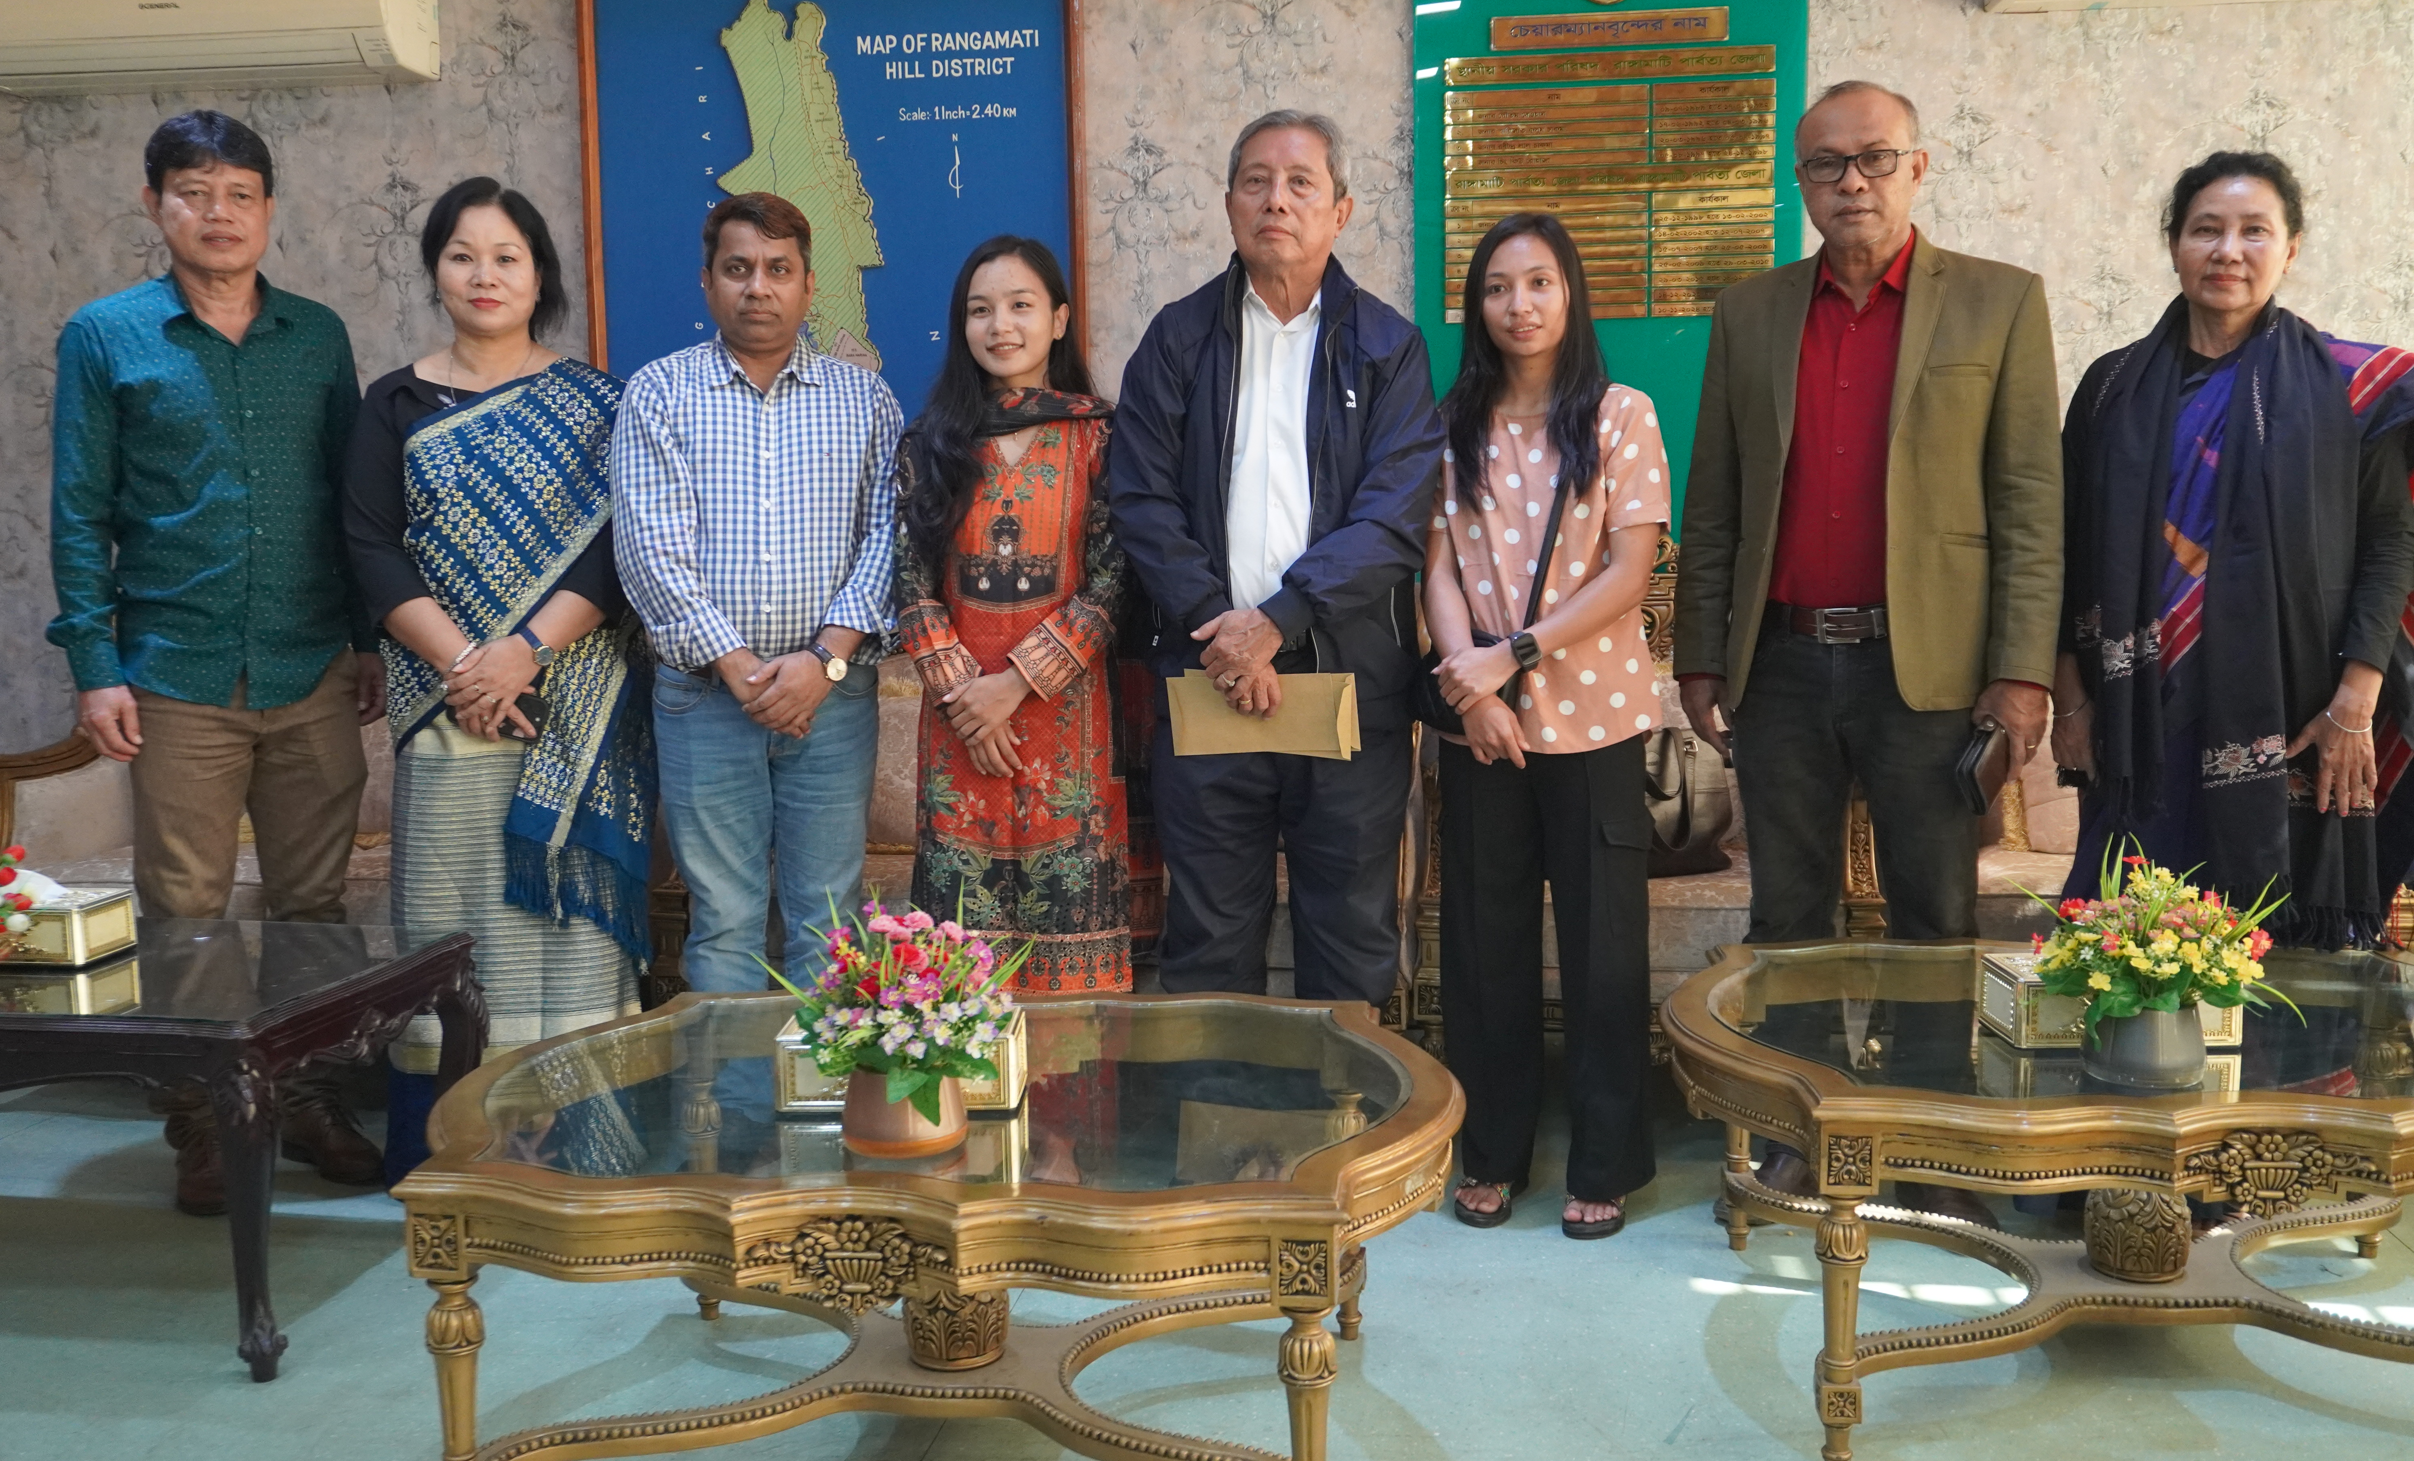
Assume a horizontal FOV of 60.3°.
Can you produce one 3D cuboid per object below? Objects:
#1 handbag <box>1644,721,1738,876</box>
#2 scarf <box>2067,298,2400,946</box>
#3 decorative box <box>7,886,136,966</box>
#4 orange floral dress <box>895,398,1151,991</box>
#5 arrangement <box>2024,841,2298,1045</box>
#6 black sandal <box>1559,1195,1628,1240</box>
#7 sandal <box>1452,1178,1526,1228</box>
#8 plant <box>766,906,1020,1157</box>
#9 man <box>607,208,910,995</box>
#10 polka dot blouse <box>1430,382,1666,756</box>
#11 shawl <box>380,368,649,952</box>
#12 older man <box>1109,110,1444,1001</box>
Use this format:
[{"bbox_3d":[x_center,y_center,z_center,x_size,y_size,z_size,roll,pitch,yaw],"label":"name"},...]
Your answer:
[{"bbox_3d":[0.802,0.114,3.732,0.290,0.265,0.140,0,7,6],"label":"handbag"},{"bbox_3d":[1.500,-0.156,3.056,0.440,0.943,0.300,1,7,16],"label":"scarf"},{"bbox_3d":[-1.716,0.289,3.036,0.260,0.087,0.130,0,7,11],"label":"decorative box"},{"bbox_3d":[-0.277,-0.042,3.135,0.386,0.906,0.270,-1,7,-1],"label":"orange floral dress"},{"bbox_3d":[1.095,0.237,2.390,0.286,0.212,0.245,0,7,6],"label":"arrangement"},{"bbox_3d":[0.583,0.704,3.184,0.098,0.070,0.235,-1,7,3],"label":"black sandal"},{"bbox_3d":[0.445,0.706,3.249,0.095,0.075,0.240,1,7,17],"label":"sandal"},{"bbox_3d":[-0.338,0.314,2.248,0.280,0.260,0.260,0,7,6],"label":"plant"},{"bbox_3d":[-0.695,-0.040,3.278,0.460,1.584,0.340,-1,7,-3],"label":"man"},{"bbox_3d":[0.519,-0.248,3.134,0.370,0.555,0.250,1,7,14],"label":"polka dot blouse"},{"bbox_3d":[-1.065,-0.101,3.208,0.419,0.932,0.290,-2,7,-7],"label":"shawl"},{"bbox_3d":[0.116,-0.106,3.261,0.510,1.693,0.360,-1,7,3],"label":"older man"}]

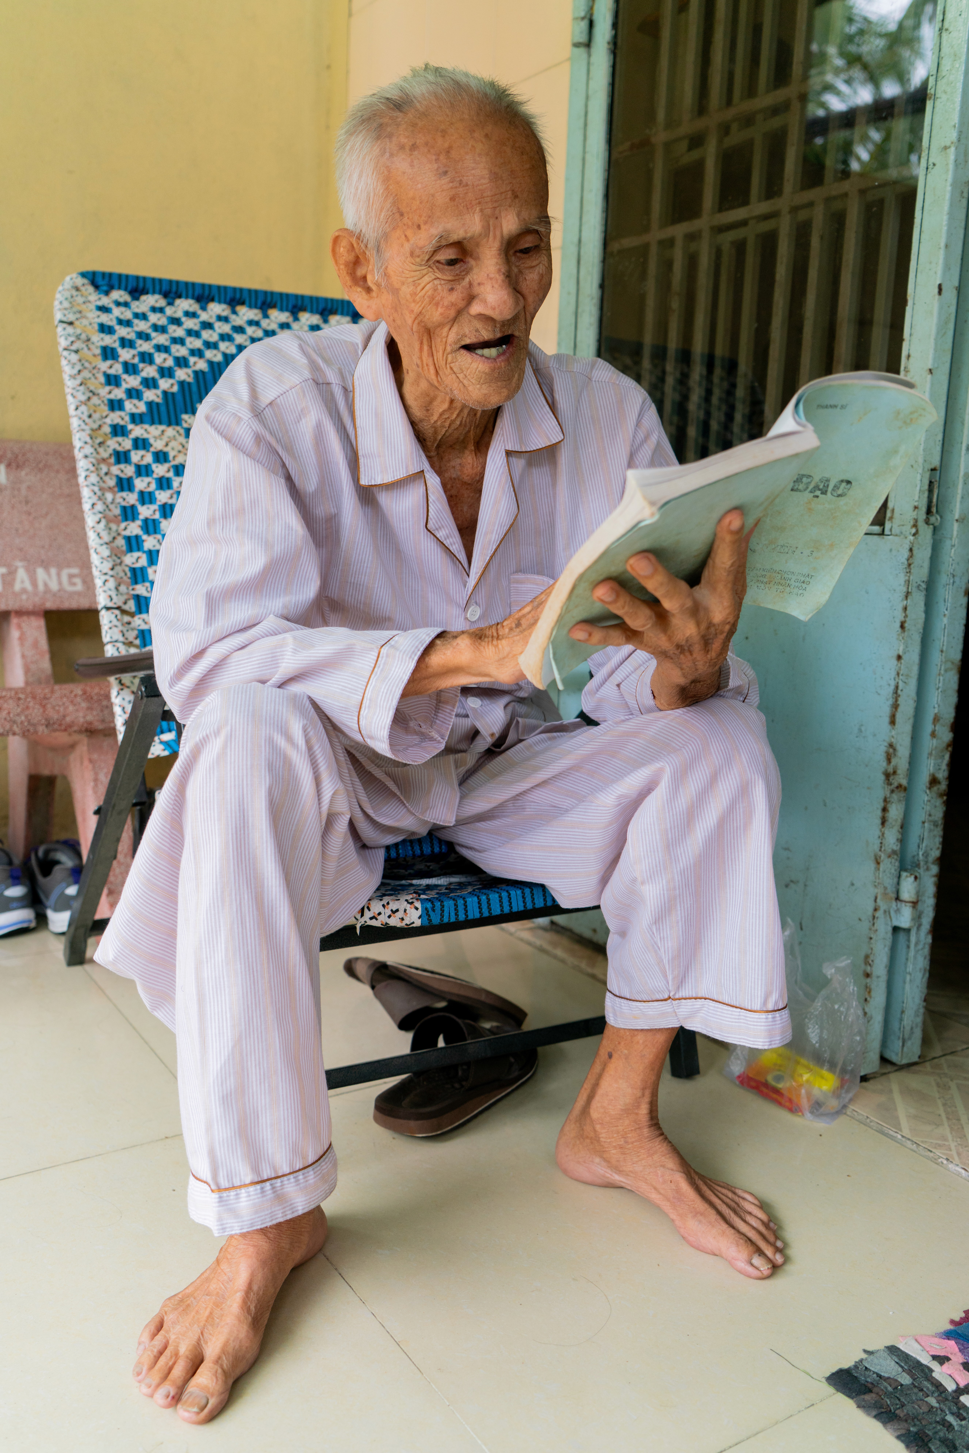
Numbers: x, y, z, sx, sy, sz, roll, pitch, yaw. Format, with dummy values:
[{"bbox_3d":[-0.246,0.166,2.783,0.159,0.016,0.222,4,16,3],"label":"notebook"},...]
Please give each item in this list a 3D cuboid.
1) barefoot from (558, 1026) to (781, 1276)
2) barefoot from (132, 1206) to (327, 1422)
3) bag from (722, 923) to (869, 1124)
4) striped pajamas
[{"bbox_3d":[0.175,0.386,1.138,0.242,0.160,0.100,10,12,38],"label":"barefoot"},{"bbox_3d":[-0.190,0.430,0.972,0.099,0.100,0.241,6,10,20],"label":"barefoot"},{"bbox_3d":[0.369,0.338,1.389,0.090,0.188,0.140,-4,12,-33],"label":"bag"},{"bbox_3d":[-0.048,0.003,1.218,0.660,0.790,0.555,-1,10,-21],"label":"striped pajamas"}]

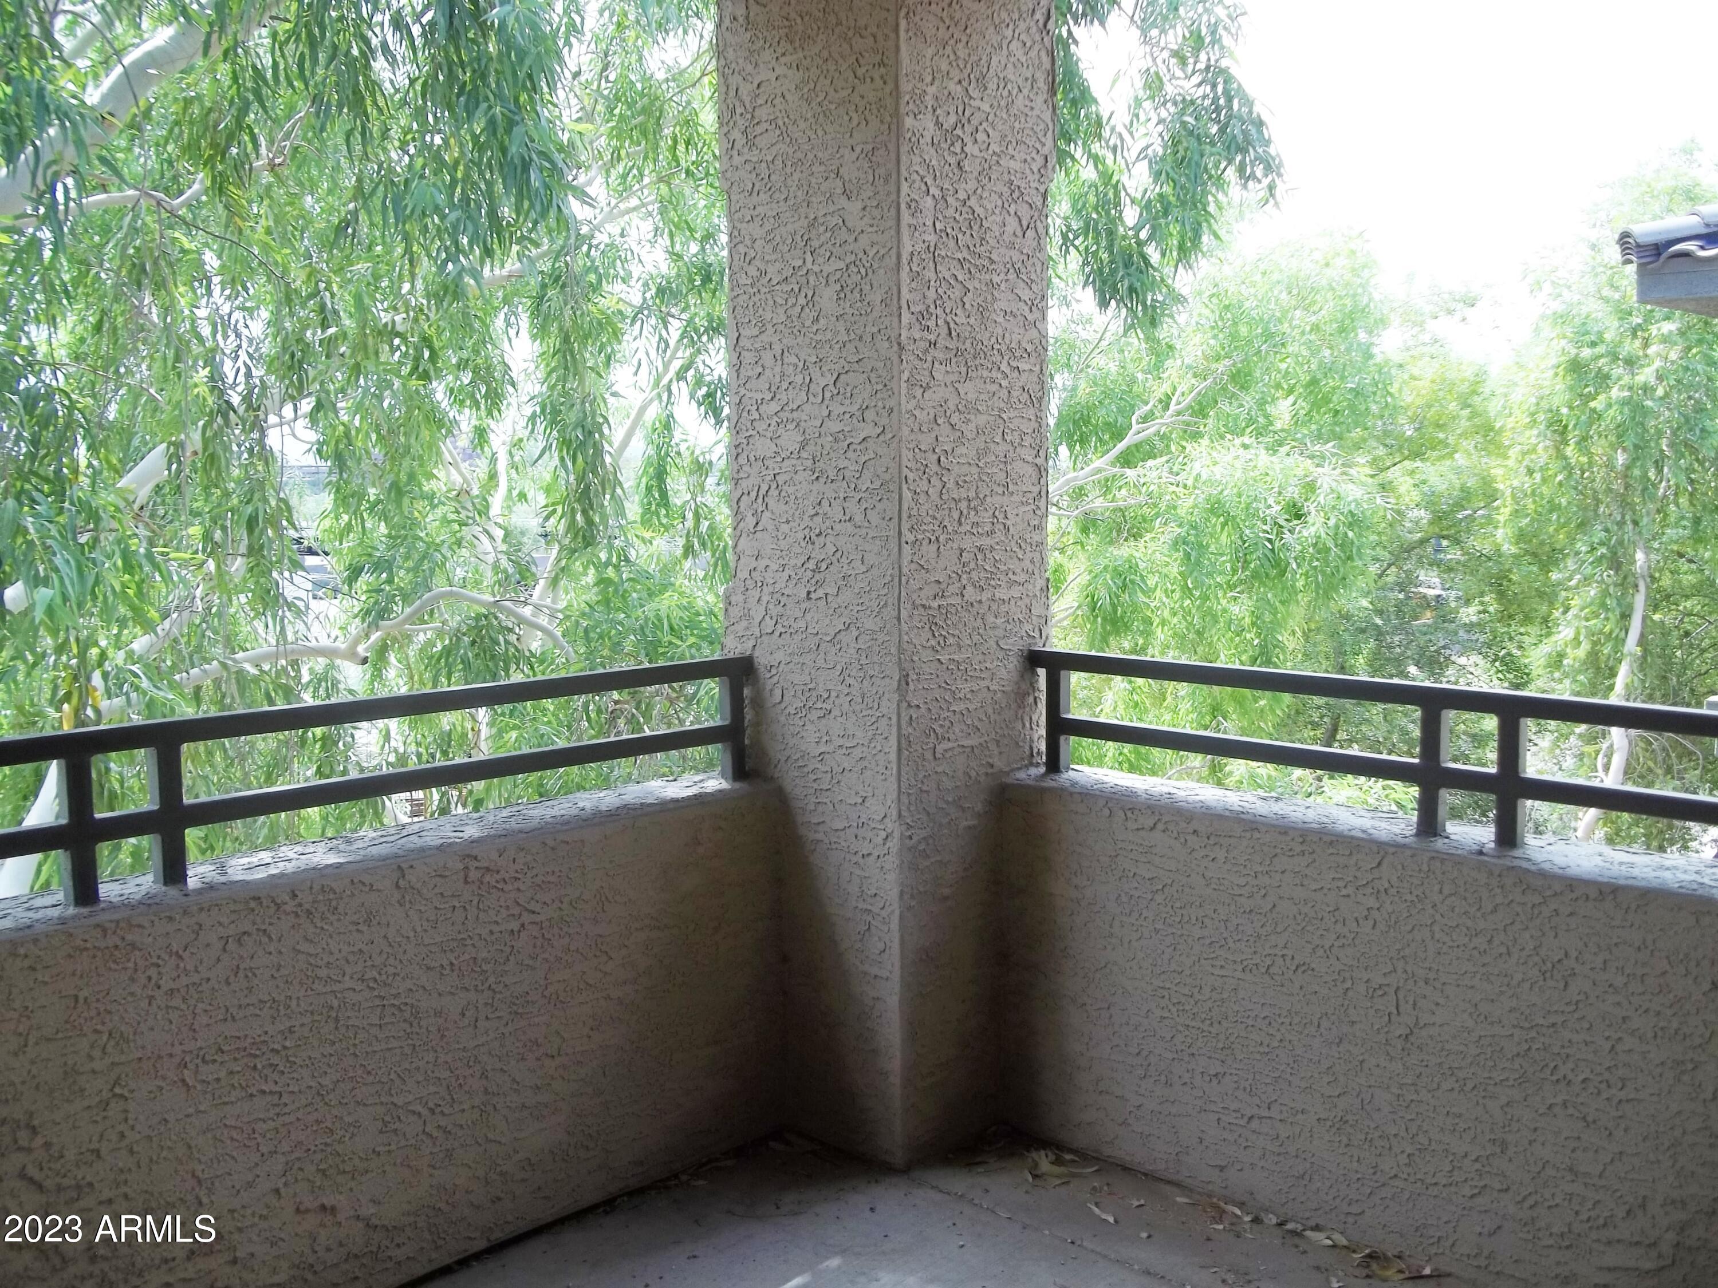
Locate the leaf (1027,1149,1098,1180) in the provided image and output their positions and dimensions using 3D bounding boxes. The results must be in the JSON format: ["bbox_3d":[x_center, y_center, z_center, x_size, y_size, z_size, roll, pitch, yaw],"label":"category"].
[{"bbox_3d":[0.423,1.081,3.312,0.145,0.030,0.100,-1,6,0],"label":"leaf"}]

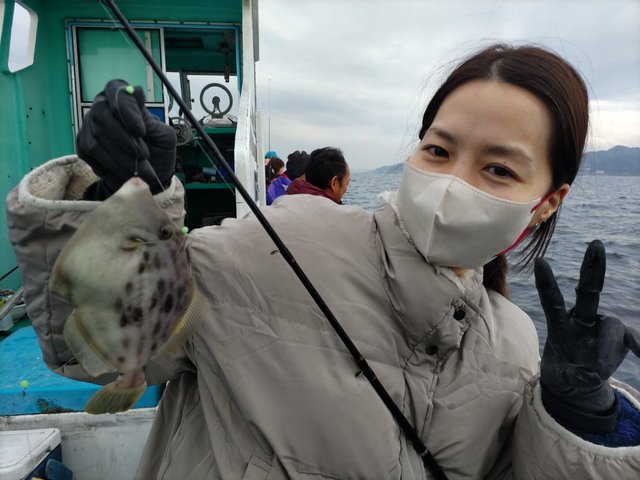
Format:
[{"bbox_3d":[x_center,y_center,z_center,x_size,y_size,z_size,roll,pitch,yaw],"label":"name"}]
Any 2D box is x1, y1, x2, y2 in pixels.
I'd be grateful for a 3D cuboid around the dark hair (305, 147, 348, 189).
[{"bbox_3d":[0.027,-0.303,2.020,0.195,0.190,0.168,-5,10,-35],"label":"dark hair"}]

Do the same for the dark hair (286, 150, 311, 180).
[{"bbox_3d":[-0.123,-0.454,2.950,0.170,0.200,0.190,7,11,42],"label":"dark hair"}]

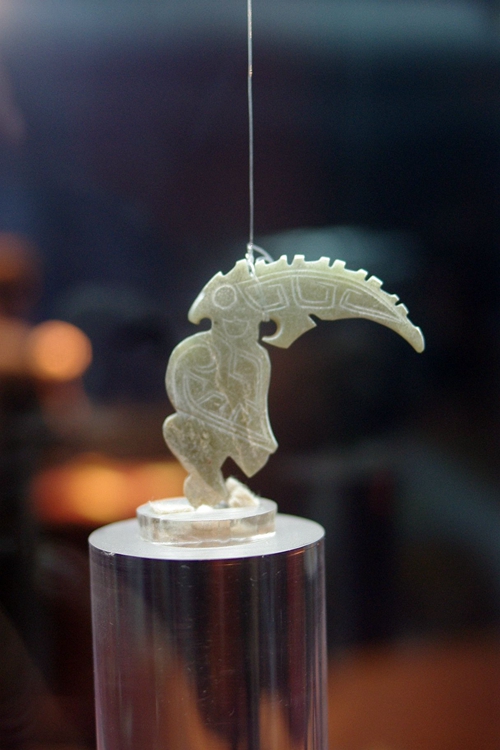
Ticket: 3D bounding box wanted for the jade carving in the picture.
[{"bbox_3d":[0.012,0.002,0.255,0.069,0.066,0.006,-1,3,-6],"label":"jade carving"}]

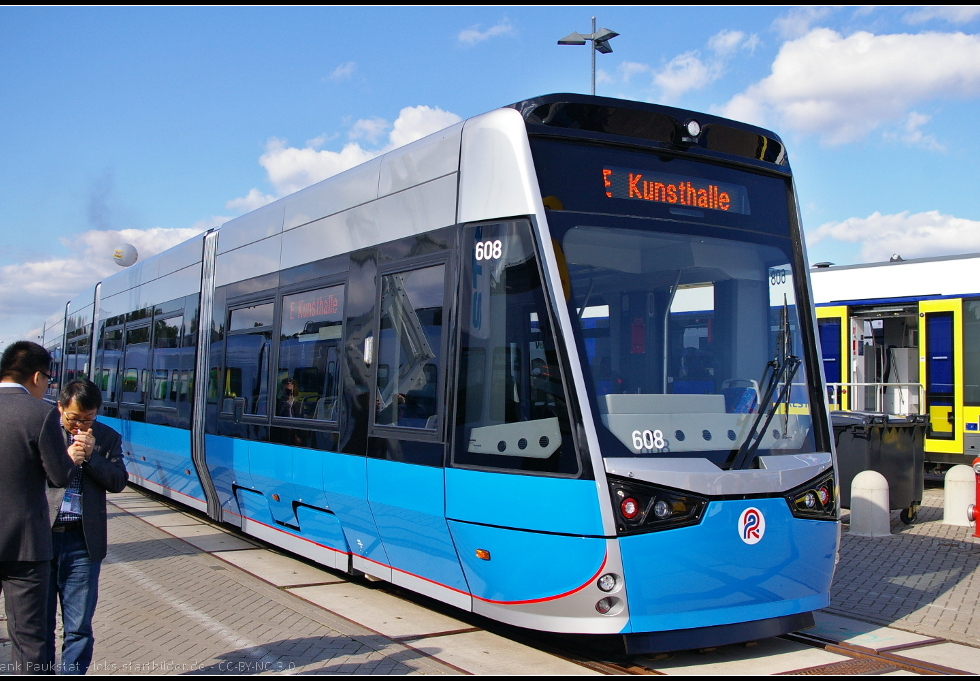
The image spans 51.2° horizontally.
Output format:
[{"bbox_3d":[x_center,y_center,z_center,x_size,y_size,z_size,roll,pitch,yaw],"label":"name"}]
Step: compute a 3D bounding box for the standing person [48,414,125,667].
[{"bbox_3d":[-1.746,0.913,4.441,0.500,1.580,0.380,0,-3,25],"label":"standing person"}]

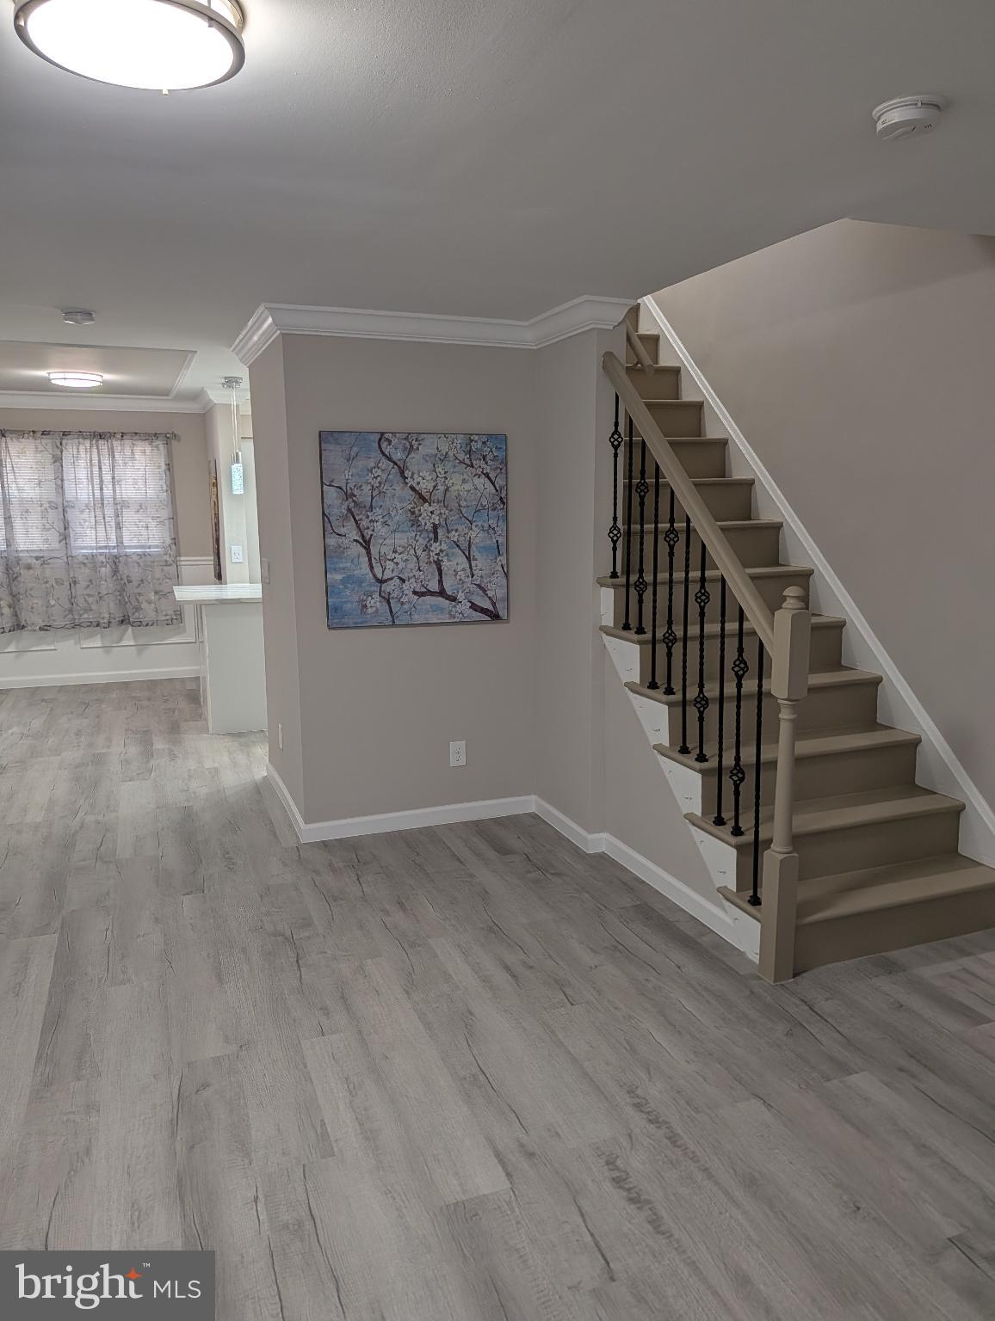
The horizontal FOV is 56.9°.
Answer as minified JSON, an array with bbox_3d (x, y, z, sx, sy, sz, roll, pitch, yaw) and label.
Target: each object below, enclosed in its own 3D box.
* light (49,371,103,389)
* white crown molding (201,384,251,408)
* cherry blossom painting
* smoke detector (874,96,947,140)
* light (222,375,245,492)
[{"bbox_3d":[-2.741,-1.825,5.964,0.335,0.085,0.335,-4,11,-21],"label":"light"},{"bbox_3d":[-1.962,-1.923,6.689,0.335,0.095,0.090,-4,11,-21],"label":"white crown molding"},{"bbox_3d":[-0.349,-0.578,4.093,0.850,0.850,0.035,-4,11,-21],"label":"cherry blossom painting"},{"bbox_3d":[0.806,-1.061,1.805,0.133,0.042,0.133,0,10,0],"label":"smoke detector"},{"bbox_3d":[-1.746,-1.486,6.108,0.120,0.750,0.120,-4,11,-21],"label":"light"}]

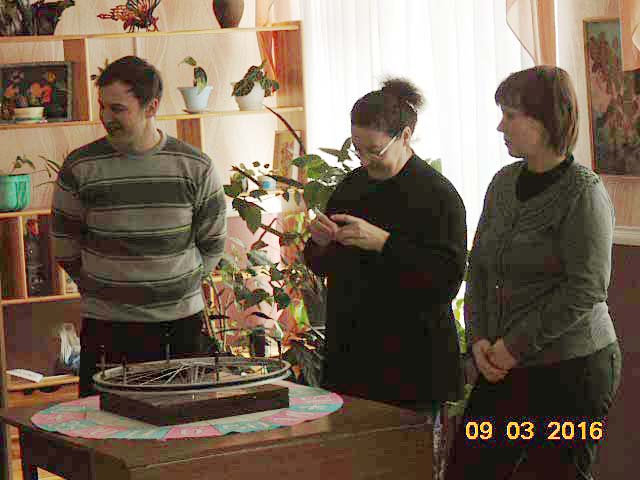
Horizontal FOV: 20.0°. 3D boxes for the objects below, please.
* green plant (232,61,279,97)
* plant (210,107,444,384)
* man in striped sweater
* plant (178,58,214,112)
[{"bbox_3d":[-0.258,-0.646,7.250,0.180,0.140,0.160,-3,4,0],"label":"green plant"},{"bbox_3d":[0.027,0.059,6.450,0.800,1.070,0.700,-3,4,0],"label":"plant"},{"bbox_3d":[-0.530,0.310,5.500,0.530,1.740,0.360,-3,4,2],"label":"man in striped sweater"},{"bbox_3d":[-0.491,-0.614,7.150,0.135,0.215,0.135,-3,4,0],"label":"plant"}]

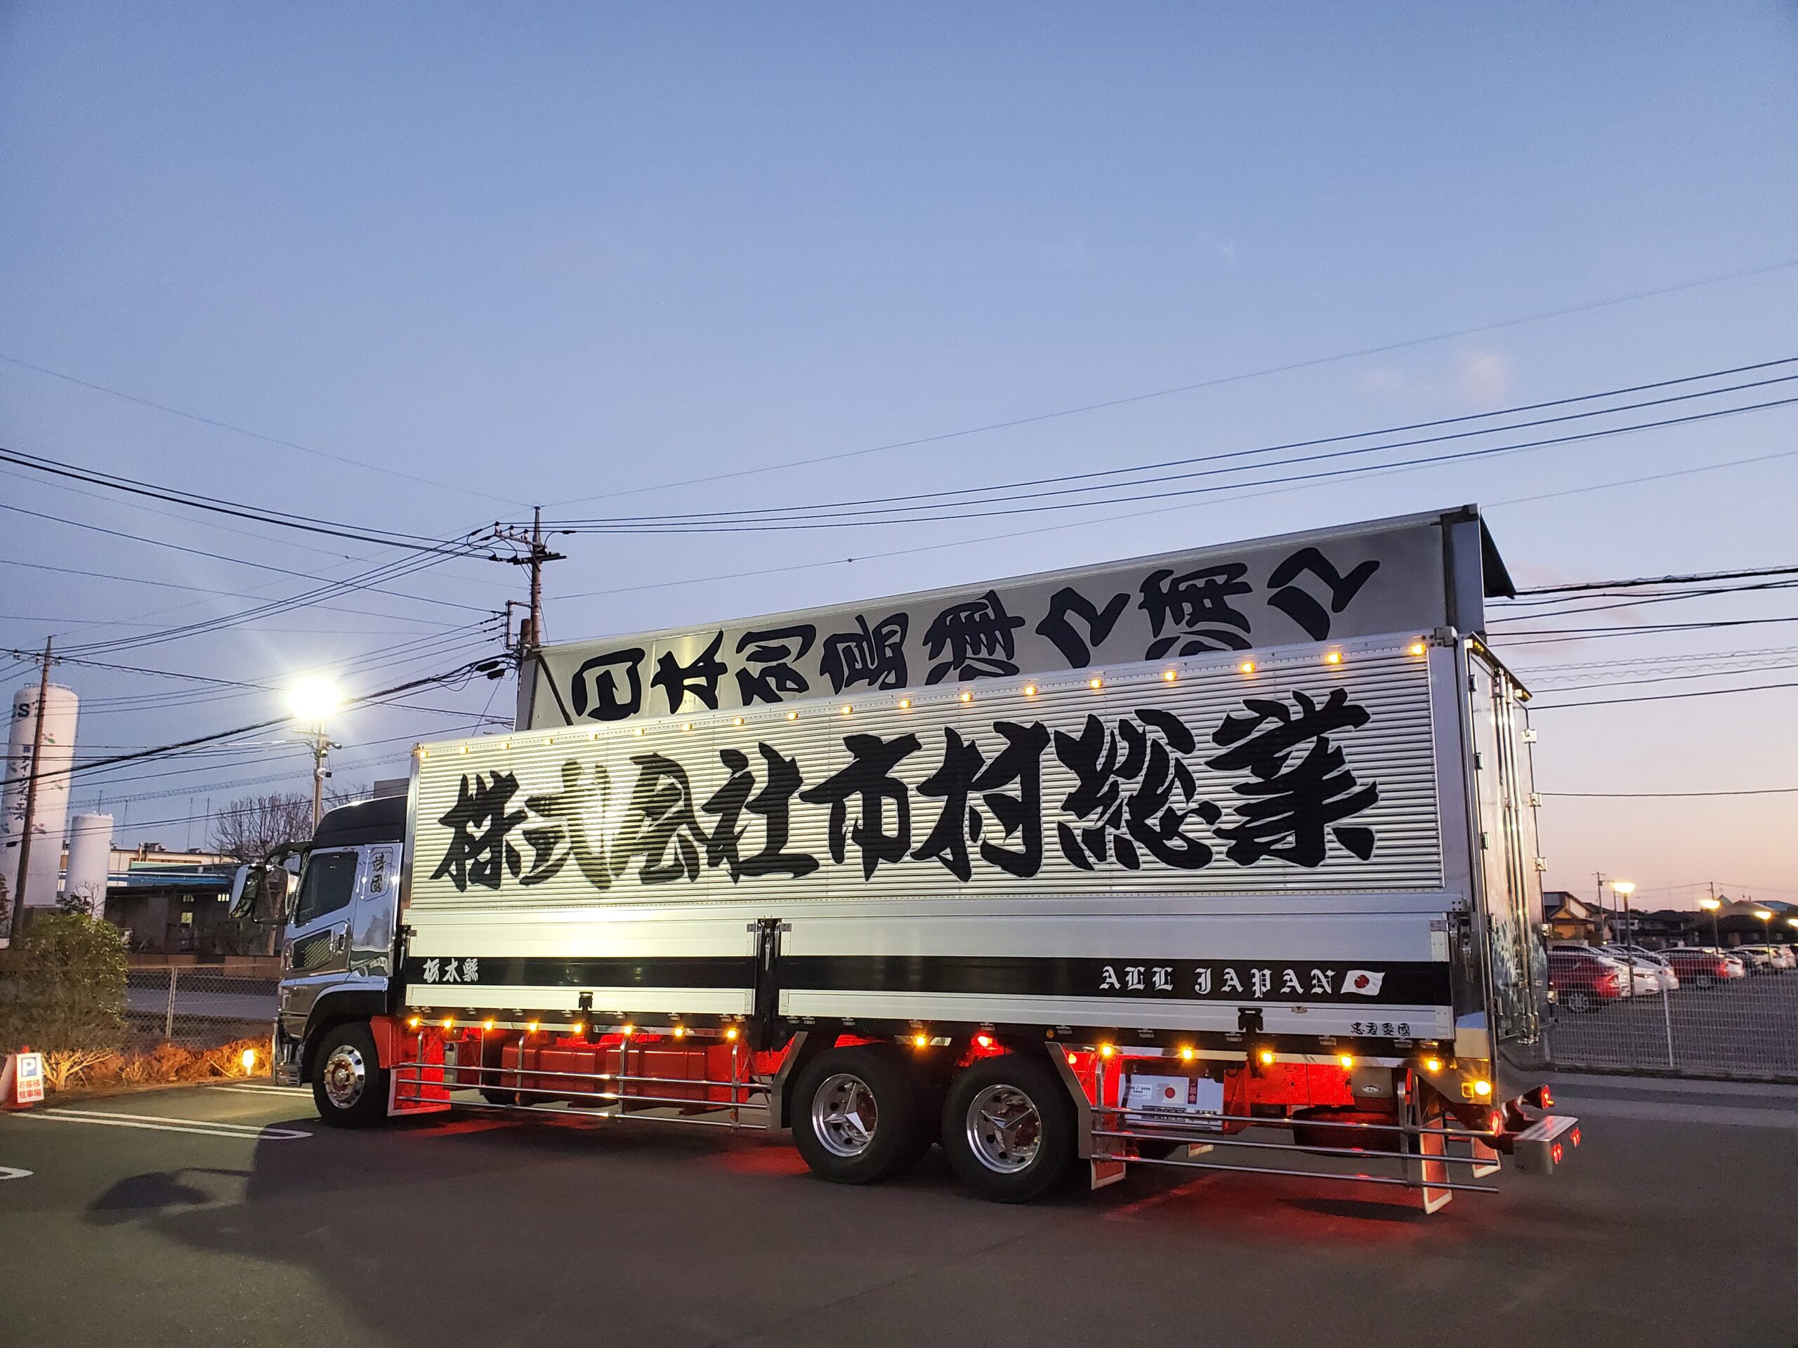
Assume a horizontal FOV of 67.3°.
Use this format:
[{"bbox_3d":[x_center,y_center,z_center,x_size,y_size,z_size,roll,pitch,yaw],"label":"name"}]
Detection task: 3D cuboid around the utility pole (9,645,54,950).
[{"bbox_3d":[-25.794,4.246,39.938,0.380,10.880,0.380,7,-13,-33],"label":"utility pole"}]

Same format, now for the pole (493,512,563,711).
[{"bbox_3d":[-10.031,1.915,35.188,1.950,13.320,1.300,0,-11,0],"label":"pole"}]

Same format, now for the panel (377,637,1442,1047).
[{"bbox_3d":[-0.640,1.459,10.745,9.600,2.500,0.090,-7,-13,31],"label":"panel"}]

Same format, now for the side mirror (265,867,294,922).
[{"bbox_3d":[-6.354,2.257,13.821,0.140,0.560,0.260,-7,-14,32],"label":"side mirror"}]

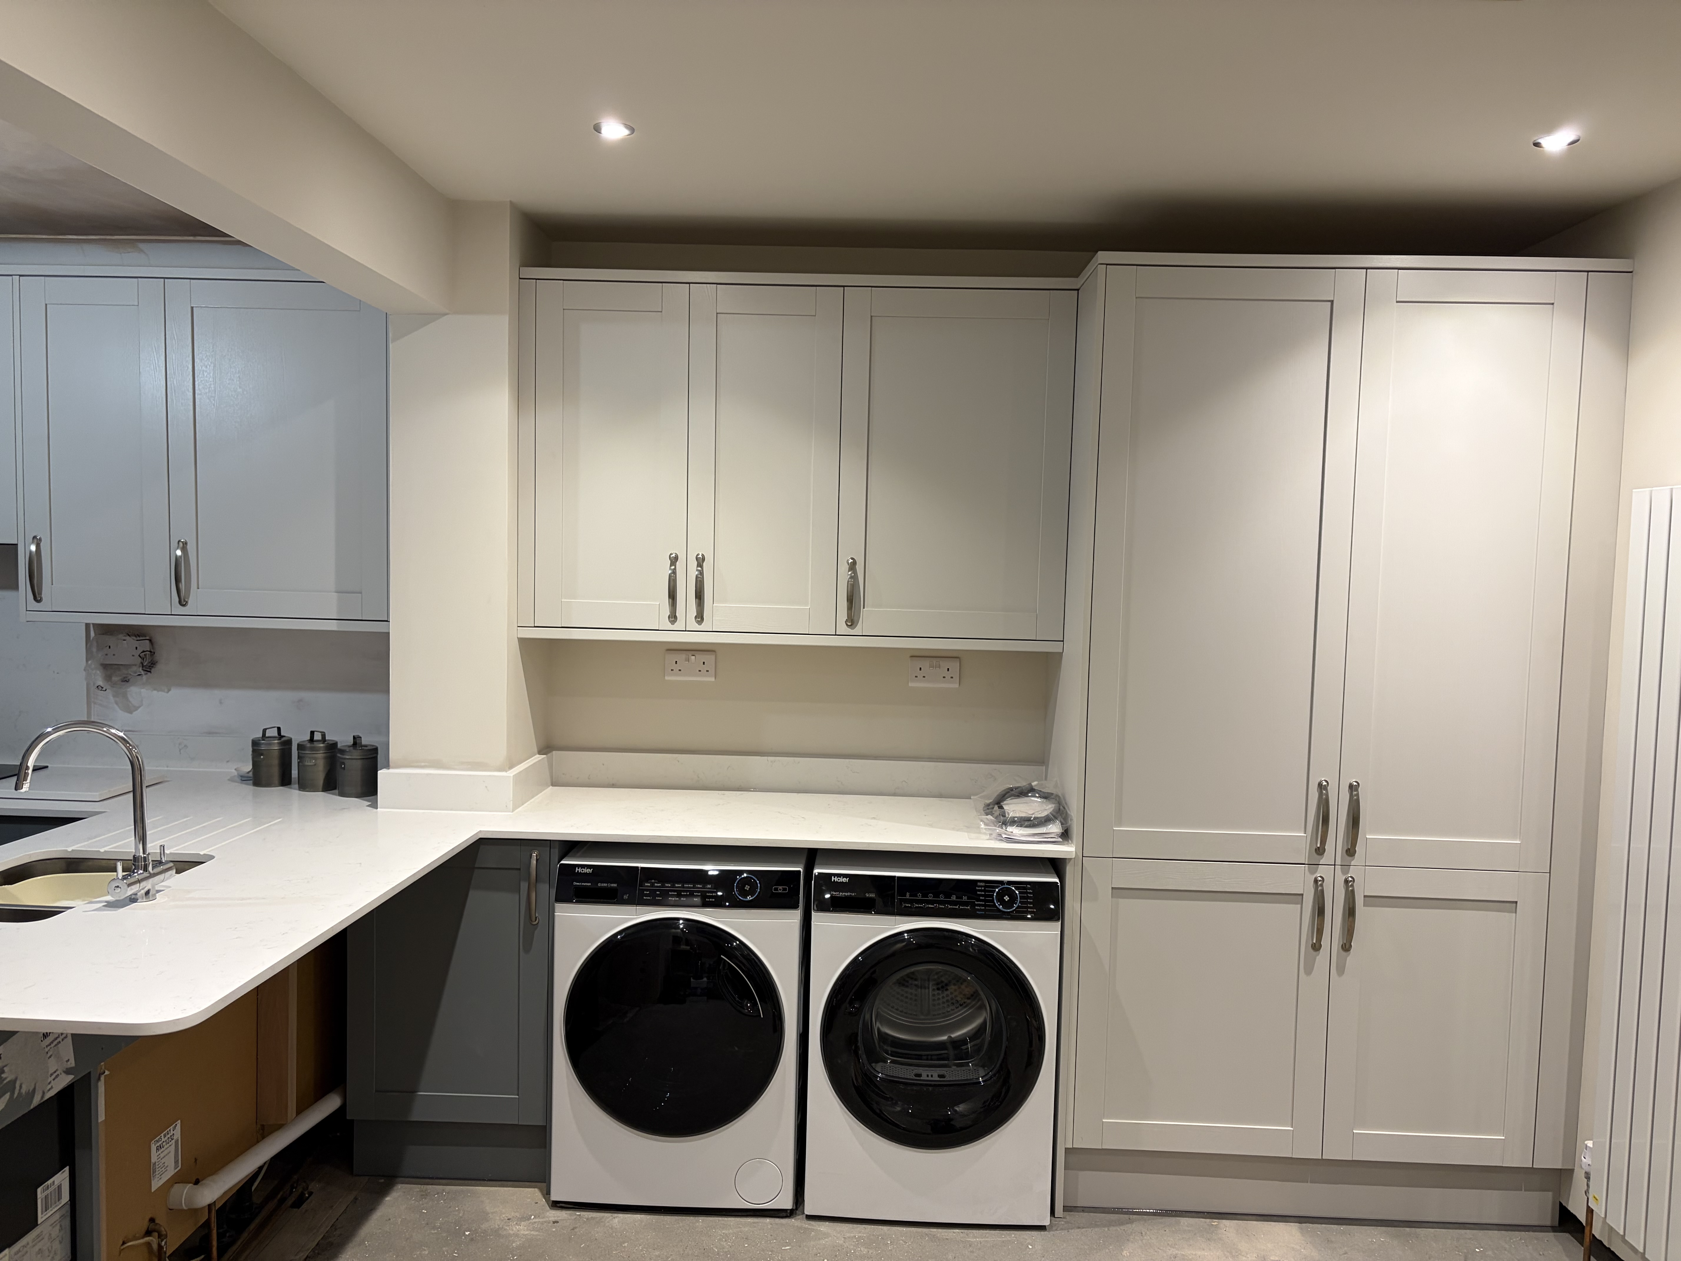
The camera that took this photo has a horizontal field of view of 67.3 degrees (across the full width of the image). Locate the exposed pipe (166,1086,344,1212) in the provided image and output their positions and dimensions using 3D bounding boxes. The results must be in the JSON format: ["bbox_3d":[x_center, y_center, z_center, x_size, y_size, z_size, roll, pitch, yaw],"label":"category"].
[{"bbox_3d":[-1.283,1.148,2.847,0.105,0.115,0.660,1,4,2],"label":"exposed pipe"}]

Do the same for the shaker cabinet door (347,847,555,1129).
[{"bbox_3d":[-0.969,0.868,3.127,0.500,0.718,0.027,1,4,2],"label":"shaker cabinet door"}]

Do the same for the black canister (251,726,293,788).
[{"bbox_3d":[-1.618,0.357,3.596,0.104,0.163,0.104,1,4,2],"label":"black canister"}]

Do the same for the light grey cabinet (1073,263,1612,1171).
[{"bbox_3d":[1.192,0.195,3.287,1.218,2.164,0.610,1,4,2],"label":"light grey cabinet"}]

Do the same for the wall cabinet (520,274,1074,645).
[{"bbox_3d":[-0.117,-0.453,3.445,1.441,0.963,0.313,1,4,2],"label":"wall cabinet"}]

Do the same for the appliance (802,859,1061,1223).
[{"bbox_3d":[0.232,0.996,3.325,0.598,0.853,0.605,2,4,3],"label":"appliance"}]

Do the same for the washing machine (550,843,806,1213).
[{"bbox_3d":[-0.393,0.978,3.355,0.600,0.852,0.585,1,4,1],"label":"washing machine"}]

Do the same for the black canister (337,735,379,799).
[{"bbox_3d":[-1.332,0.371,3.486,0.104,0.163,0.104,1,4,2],"label":"black canister"}]

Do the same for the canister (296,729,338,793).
[{"bbox_3d":[-1.469,0.363,3.548,0.104,0.163,0.104,1,4,2],"label":"canister"}]

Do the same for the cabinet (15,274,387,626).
[{"bbox_3d":[-1.718,-0.492,3.573,1.018,0.942,0.324,1,4,2],"label":"cabinet"}]

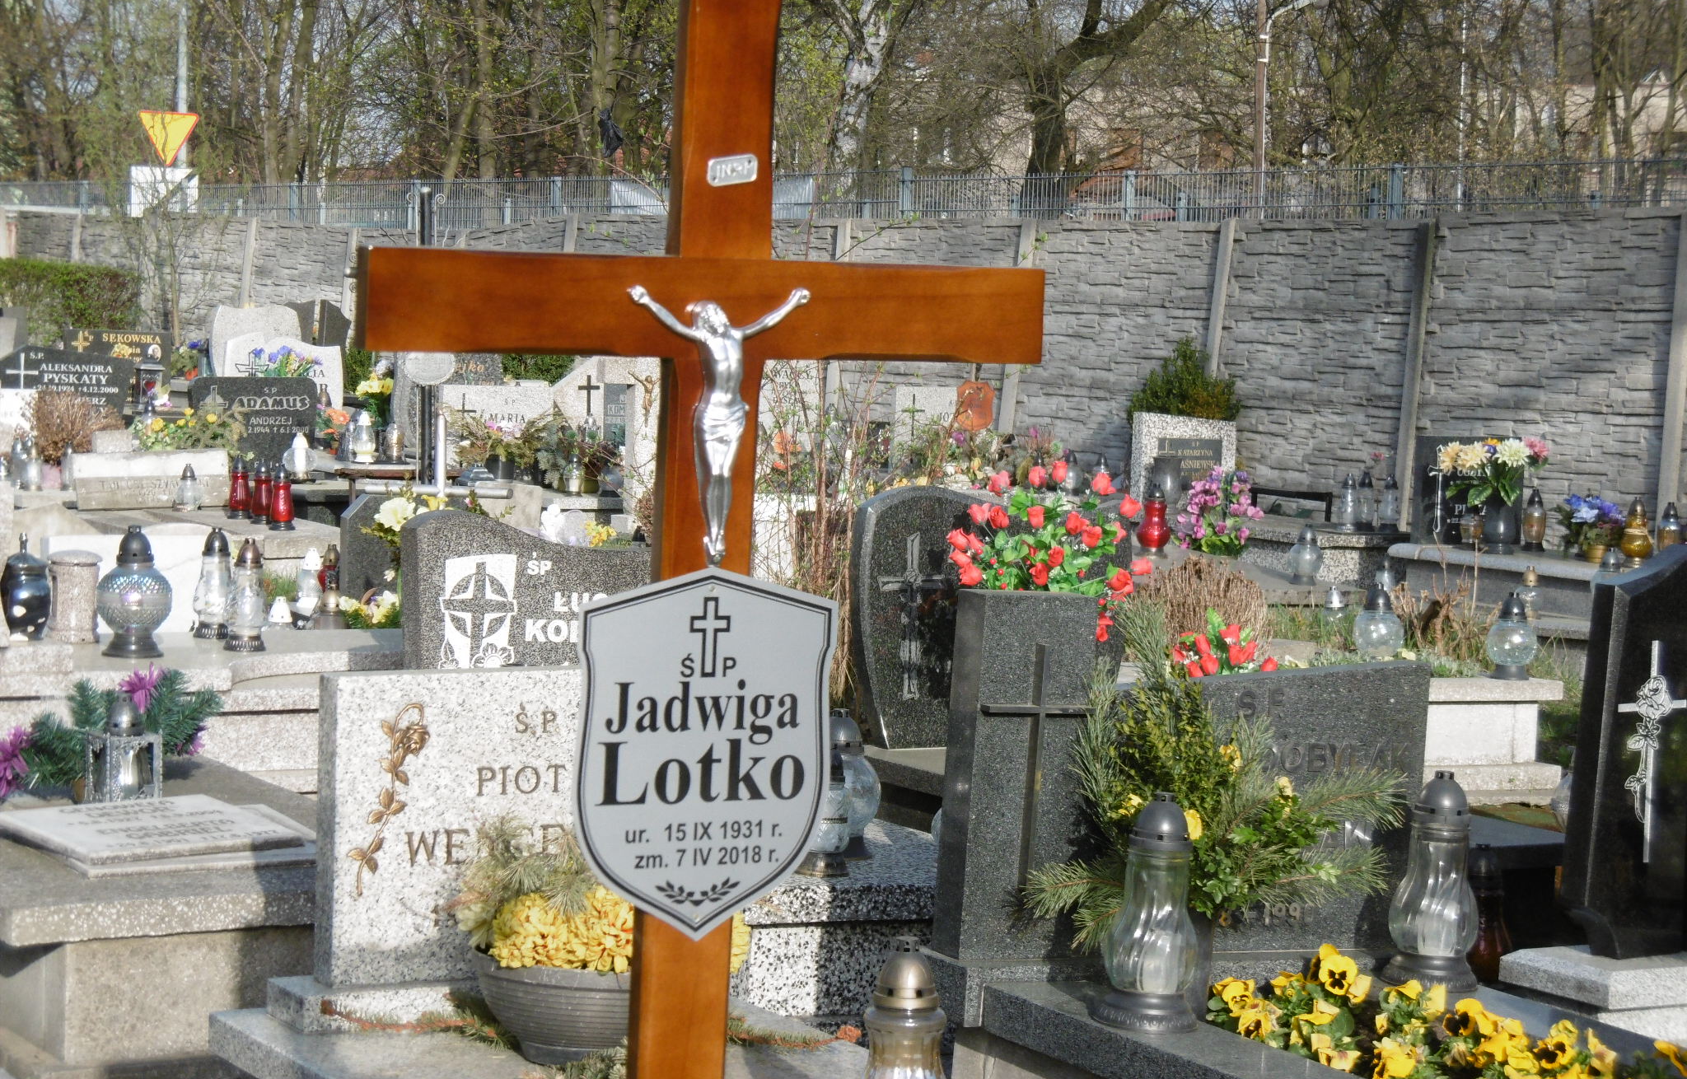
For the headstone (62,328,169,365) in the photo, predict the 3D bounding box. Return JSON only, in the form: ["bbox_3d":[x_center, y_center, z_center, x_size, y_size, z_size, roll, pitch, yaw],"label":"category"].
[{"bbox_3d":[-4.184,-1.001,25.300,0.622,0.437,0.090,-1,4,-28],"label":"headstone"}]

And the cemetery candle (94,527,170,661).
[{"bbox_3d":[-1.616,0.110,9.987,0.174,0.293,0.174,-1,6,-29],"label":"cemetery candle"}]

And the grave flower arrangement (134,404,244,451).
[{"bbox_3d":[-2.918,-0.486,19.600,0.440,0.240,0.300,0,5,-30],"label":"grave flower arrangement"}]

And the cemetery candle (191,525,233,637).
[{"bbox_3d":[-1.706,0.121,11.850,0.110,0.297,0.110,-1,4,-28],"label":"cemetery candle"}]

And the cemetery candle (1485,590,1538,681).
[{"bbox_3d":[1.677,0.237,10.991,0.136,0.212,0.136,1,5,0],"label":"cemetery candle"}]

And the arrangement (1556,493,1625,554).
[{"bbox_3d":[3.319,-0.067,19.500,0.280,0.275,0.240,1,5,-25],"label":"arrangement"}]

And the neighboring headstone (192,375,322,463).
[{"bbox_3d":[-2.782,-0.535,20.600,0.670,0.450,0.075,-1,6,-38],"label":"neighboring headstone"}]

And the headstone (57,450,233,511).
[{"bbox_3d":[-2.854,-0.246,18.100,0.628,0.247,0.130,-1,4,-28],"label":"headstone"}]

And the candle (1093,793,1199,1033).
[{"bbox_3d":[0.457,0.540,6.437,0.158,0.330,0.158,4,4,0],"label":"candle"}]

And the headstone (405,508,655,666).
[{"bbox_3d":[-0.607,0.205,9.408,0.700,0.563,0.090,-1,6,-29],"label":"headstone"}]

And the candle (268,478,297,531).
[{"bbox_3d":[-2.333,-0.145,18.200,0.105,0.220,0.105,3,5,0],"label":"candle"}]

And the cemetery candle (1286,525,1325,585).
[{"bbox_3d":[1.819,0.060,17.300,0.135,0.240,0.135,3,5,0],"label":"cemetery candle"}]

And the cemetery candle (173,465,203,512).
[{"bbox_3d":[-2.661,-0.206,17.800,0.118,0.187,0.118,-1,4,-28],"label":"cemetery candle"}]

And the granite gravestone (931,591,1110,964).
[{"bbox_3d":[0.284,0.379,7.030,0.240,0.580,0.080,0,5,-29],"label":"granite gravestone"}]

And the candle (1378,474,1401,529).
[{"bbox_3d":[2.712,-0.183,21.800,0.111,0.276,0.111,1,3,0],"label":"candle"}]

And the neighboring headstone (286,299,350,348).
[{"bbox_3d":[-3.530,-1.311,29.300,0.468,0.582,0.100,-1,4,-28],"label":"neighboring headstone"}]

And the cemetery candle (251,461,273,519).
[{"bbox_3d":[-2.279,-0.186,17.200,0.088,0.238,0.088,-1,4,-28],"label":"cemetery candle"}]

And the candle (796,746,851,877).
[{"bbox_3d":[-0.036,0.500,8.289,0.104,0.255,0.104,1,5,0],"label":"candle"}]

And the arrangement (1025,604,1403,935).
[{"bbox_3d":[0.558,0.348,6.600,0.520,0.500,0.400,-1,6,-29],"label":"arrangement"}]

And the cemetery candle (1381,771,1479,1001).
[{"bbox_3d":[0.954,0.554,7.100,0.153,0.343,0.153,3,5,0],"label":"cemetery candle"}]

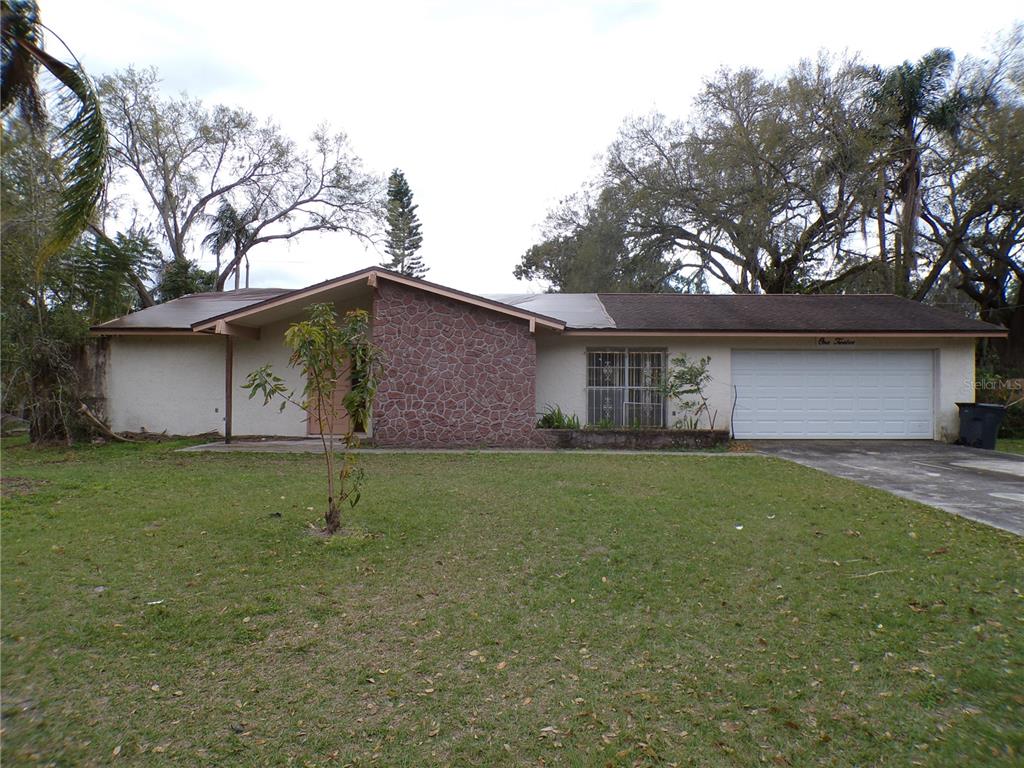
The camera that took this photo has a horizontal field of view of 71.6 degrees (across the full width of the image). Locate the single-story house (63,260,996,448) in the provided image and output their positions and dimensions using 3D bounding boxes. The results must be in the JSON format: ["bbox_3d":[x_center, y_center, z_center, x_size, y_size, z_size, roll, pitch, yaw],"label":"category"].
[{"bbox_3d":[0.830,-0.630,20.300,21.300,4.000,11.200,0,0,0],"label":"single-story house"}]

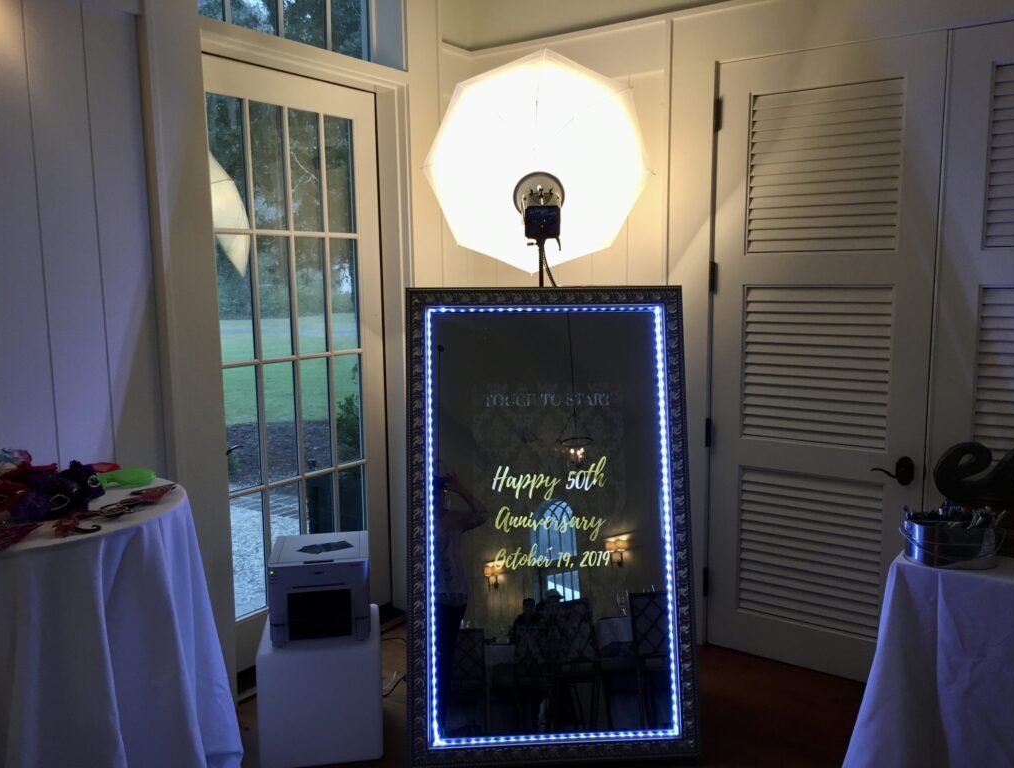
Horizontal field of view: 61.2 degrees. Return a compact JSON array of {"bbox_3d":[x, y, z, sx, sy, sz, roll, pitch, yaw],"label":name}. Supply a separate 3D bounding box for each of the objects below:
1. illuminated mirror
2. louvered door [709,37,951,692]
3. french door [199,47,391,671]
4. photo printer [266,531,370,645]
[{"bbox_3d":[0.144,0.456,2.913,0.936,1.567,0.110,-1,-5,-2],"label":"illuminated mirror"},{"bbox_3d":[1.206,-0.042,3.357,0.822,2.425,0.045,5,9,35],"label":"louvered door"},{"bbox_3d":[-0.900,-0.068,3.648,0.047,2.418,1.056,5,9,35],"label":"french door"},{"bbox_3d":[-0.645,0.708,3.009,0.325,0.280,0.338,-2,8,-9],"label":"photo printer"}]

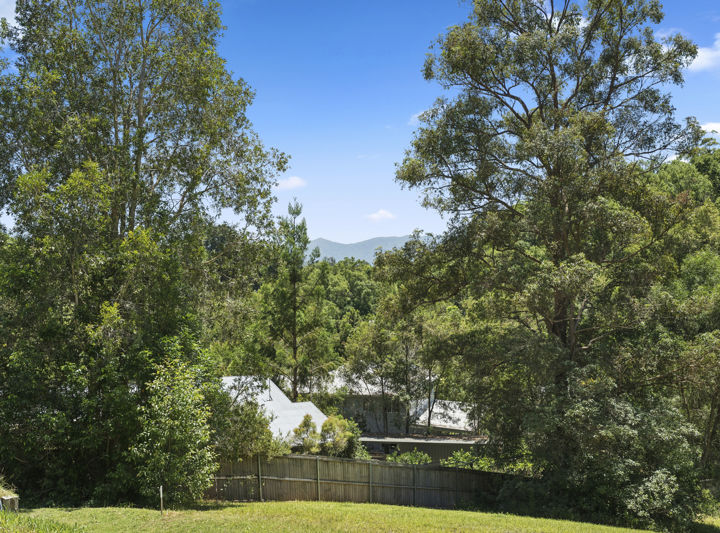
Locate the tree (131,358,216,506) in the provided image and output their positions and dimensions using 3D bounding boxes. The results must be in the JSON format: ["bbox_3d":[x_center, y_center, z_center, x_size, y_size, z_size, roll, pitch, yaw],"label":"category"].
[{"bbox_3d":[-6.300,5.600,25.700,2.850,5.000,2.800,0,0,0],"label":"tree"}]

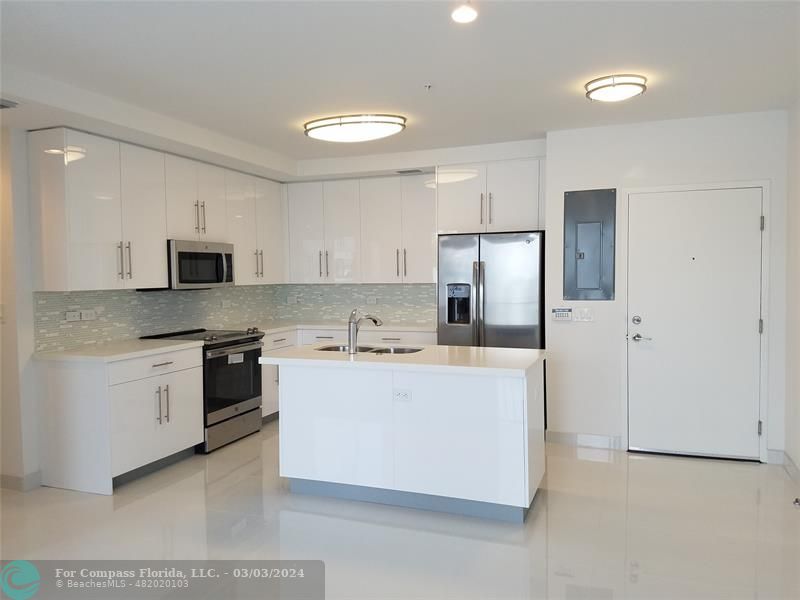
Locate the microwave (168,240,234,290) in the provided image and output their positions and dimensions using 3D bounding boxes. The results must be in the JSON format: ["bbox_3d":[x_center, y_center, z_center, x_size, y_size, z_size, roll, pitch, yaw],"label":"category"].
[{"bbox_3d":[-1.838,-0.298,5.215,0.422,0.397,0.758,0,2,21],"label":"microwave"}]

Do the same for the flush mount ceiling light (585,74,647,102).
[{"bbox_3d":[1.317,-1.284,3.668,0.352,0.080,0.352,0,2,21],"label":"flush mount ceiling light"}]

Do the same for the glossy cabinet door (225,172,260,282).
[{"bbox_3d":[-1.528,-0.678,5.768,0.030,1.075,0.490,0,3,21],"label":"glossy cabinet door"}]

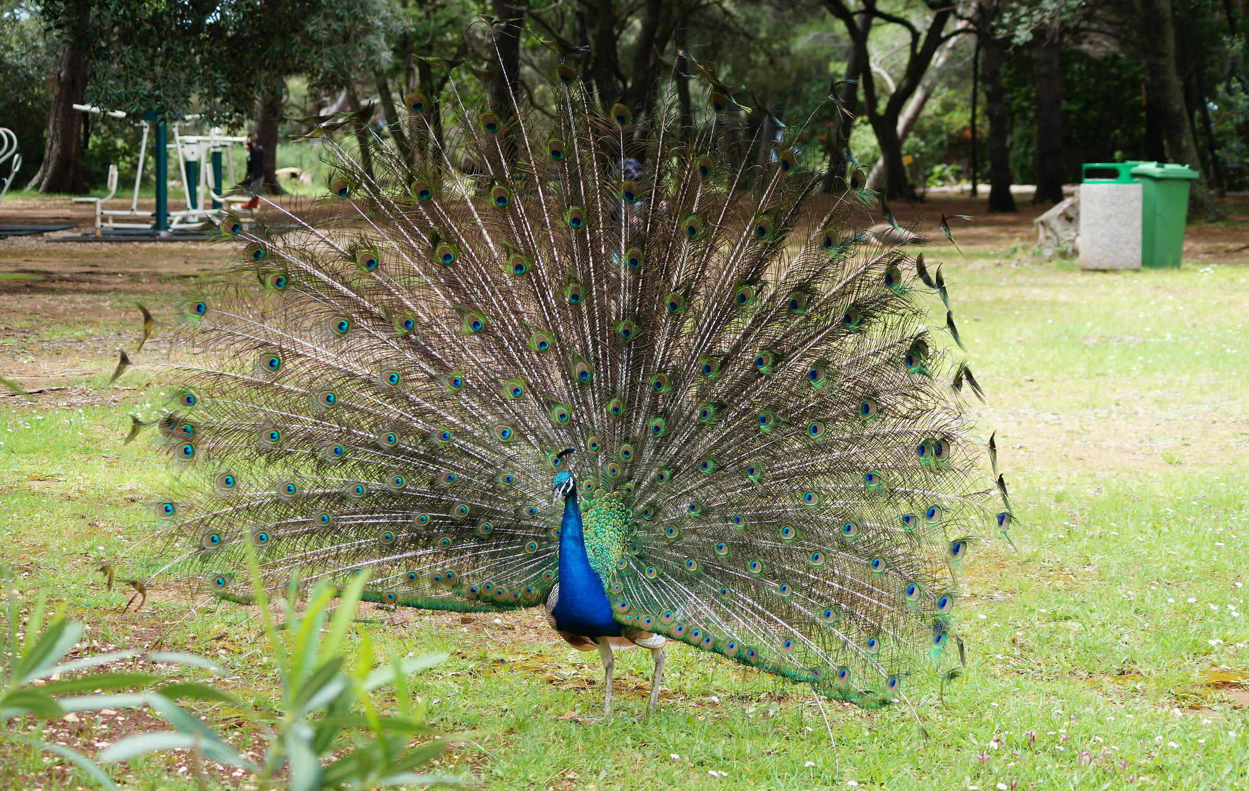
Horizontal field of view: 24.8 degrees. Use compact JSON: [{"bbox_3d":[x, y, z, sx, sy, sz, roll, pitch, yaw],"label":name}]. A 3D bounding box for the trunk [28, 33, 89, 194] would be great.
[{"bbox_3d":[-10.110,-5.040,50.800,1.050,2.878,0.950,0,6,0],"label":"trunk"}]

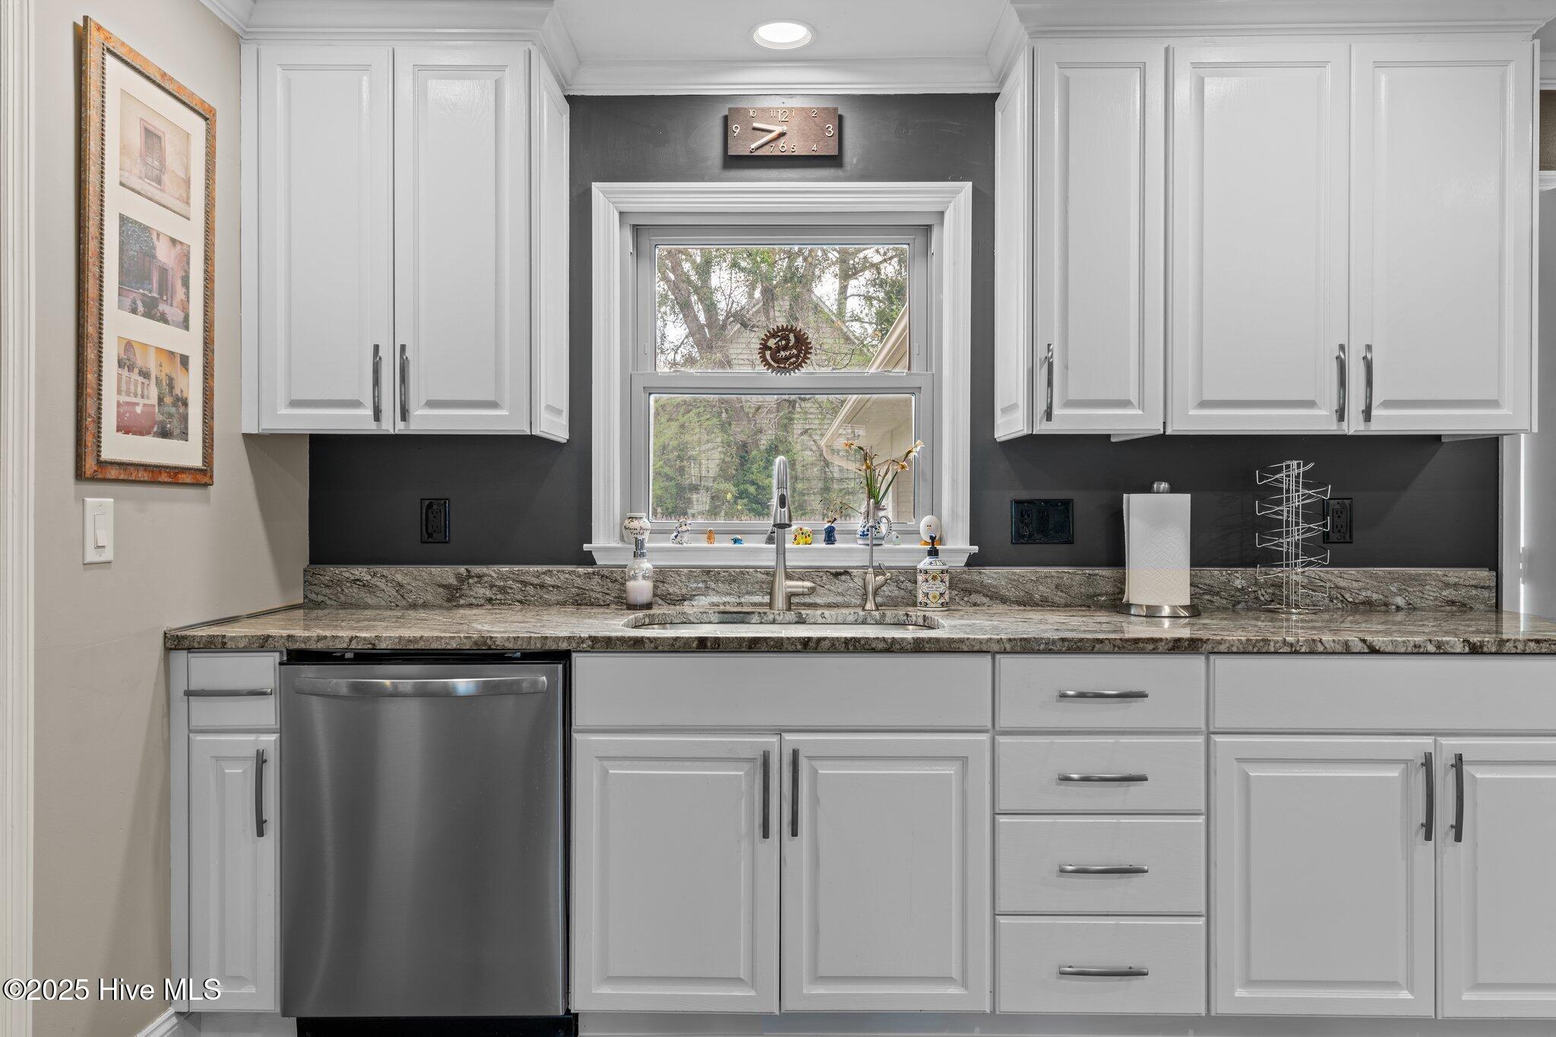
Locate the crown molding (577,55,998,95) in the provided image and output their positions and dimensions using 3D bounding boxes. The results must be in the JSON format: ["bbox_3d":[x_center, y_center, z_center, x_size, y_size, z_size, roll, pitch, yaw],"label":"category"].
[{"bbox_3d":[0.013,-1.202,2.825,1.190,0.072,0.070,0,0,0],"label":"crown molding"}]

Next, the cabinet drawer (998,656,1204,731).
[{"bbox_3d":[0.686,0.371,2.195,0.442,0.162,0.055,0,0,0],"label":"cabinet drawer"}]

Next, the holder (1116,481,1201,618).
[{"bbox_3d":[0.986,0.075,2.683,0.220,0.344,0.220,0,0,1],"label":"holder"}]

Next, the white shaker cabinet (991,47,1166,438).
[{"bbox_3d":[0.754,-0.667,2.638,0.331,0.929,0.368,0,0,1],"label":"white shaker cabinet"}]

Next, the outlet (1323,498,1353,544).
[{"bbox_3d":[1.542,0.008,2.852,0.080,0.125,0.010,0,0,0],"label":"outlet"}]

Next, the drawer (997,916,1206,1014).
[{"bbox_3d":[0.688,0.950,2.195,0.442,0.209,0.055,0,0,0],"label":"drawer"}]

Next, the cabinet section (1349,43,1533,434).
[{"bbox_3d":[1.574,-0.667,2.625,0.435,0.925,0.340,0,0,0],"label":"cabinet section"}]

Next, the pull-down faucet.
[{"bbox_3d":[0.040,0.043,2.673,0.123,0.406,0.245,0,0,1],"label":"pull-down faucet"}]

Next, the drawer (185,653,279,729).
[{"bbox_3d":[-1.160,0.367,2.200,0.196,0.165,0.055,0,0,0],"label":"drawer"}]

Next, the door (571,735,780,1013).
[{"bbox_3d":[-0.217,0.753,2.204,0.444,0.596,0.032,0,0,1],"label":"door"}]

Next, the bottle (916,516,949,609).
[{"bbox_3d":[0.402,0.133,2.700,0.081,0.215,0.056,0,0,0],"label":"bottle"}]

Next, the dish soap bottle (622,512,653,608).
[{"bbox_3d":[-0.360,0.134,2.700,0.072,0.208,0.073,0,0,0],"label":"dish soap bottle"}]

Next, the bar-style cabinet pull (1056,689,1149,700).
[{"bbox_3d":[0.679,0.367,2.169,0.185,0.019,0.034,0,0,1],"label":"bar-style cabinet pull"}]

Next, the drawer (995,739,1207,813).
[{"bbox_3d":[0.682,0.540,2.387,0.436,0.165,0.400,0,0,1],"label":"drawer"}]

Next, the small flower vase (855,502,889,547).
[{"bbox_3d":[0.261,0.013,2.833,0.096,0.123,0.080,0,0,1],"label":"small flower vase"}]

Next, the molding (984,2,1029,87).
[{"bbox_3d":[0.578,-1.196,2.615,0.057,0.100,0.410,0,0,1],"label":"molding"}]

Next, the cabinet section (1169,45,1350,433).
[{"bbox_3d":[1.145,-0.667,2.625,0.432,0.925,0.340,0,0,0],"label":"cabinet section"}]

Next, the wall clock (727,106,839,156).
[{"bbox_3d":[0.015,-1.052,2.835,0.300,0.133,0.040,0,0,0],"label":"wall clock"}]

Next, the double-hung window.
[{"bbox_3d":[0.011,-0.394,2.990,0.885,0.915,0.100,0,0,0],"label":"double-hung window"}]

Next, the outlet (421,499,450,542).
[{"bbox_3d":[-0.937,0.009,2.840,0.080,0.123,0.010,0,0,1],"label":"outlet"}]

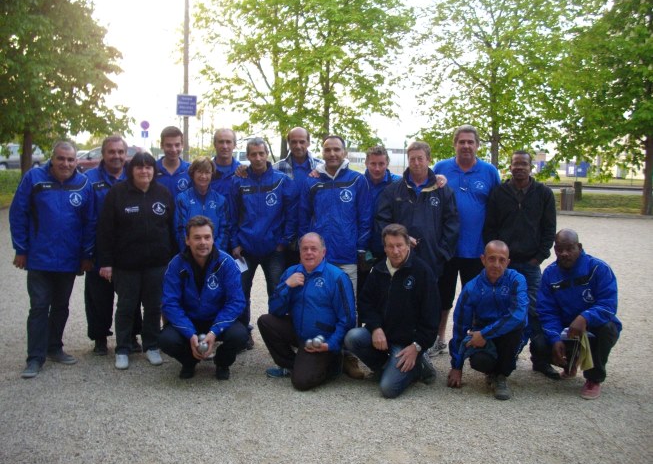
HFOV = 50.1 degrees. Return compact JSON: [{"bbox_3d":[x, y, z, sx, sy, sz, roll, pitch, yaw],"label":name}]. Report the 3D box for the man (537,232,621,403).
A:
[{"bbox_3d":[1.816,0.547,5.030,0.600,1.133,0.720,4,7,28],"label":"man"}]

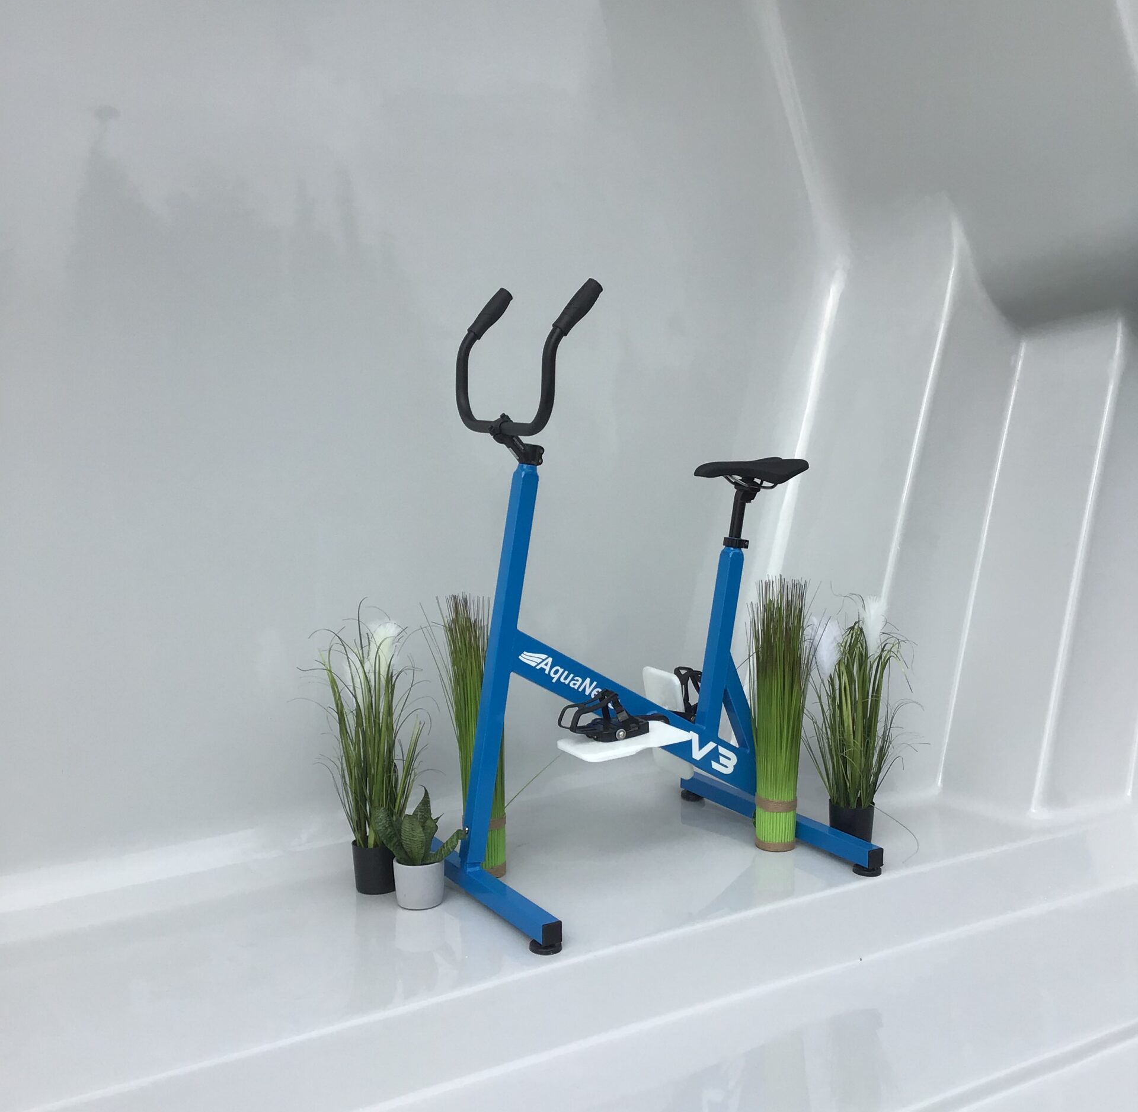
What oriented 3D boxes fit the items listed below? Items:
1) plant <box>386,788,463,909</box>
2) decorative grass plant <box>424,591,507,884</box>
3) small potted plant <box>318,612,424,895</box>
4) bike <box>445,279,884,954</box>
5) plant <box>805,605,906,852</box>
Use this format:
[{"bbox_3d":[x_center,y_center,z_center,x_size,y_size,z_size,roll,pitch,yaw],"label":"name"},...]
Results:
[{"bbox_3d":[-0.297,0.594,2.778,0.150,0.234,0.150,0,7,-6],"label":"plant"},{"bbox_3d":[-0.211,0.387,2.941,0.160,0.608,0.160,0,7,-4],"label":"decorative grass plant"},{"bbox_3d":[-0.411,0.411,2.827,0.225,0.584,0.225,-1,7,-8],"label":"small potted plant"},{"bbox_3d":[0.152,0.058,2.957,0.890,1.263,0.690,-4,8,-31],"label":"bike"},{"bbox_3d":[0.665,0.373,3.105,0.215,0.550,0.215,2,7,12],"label":"plant"}]

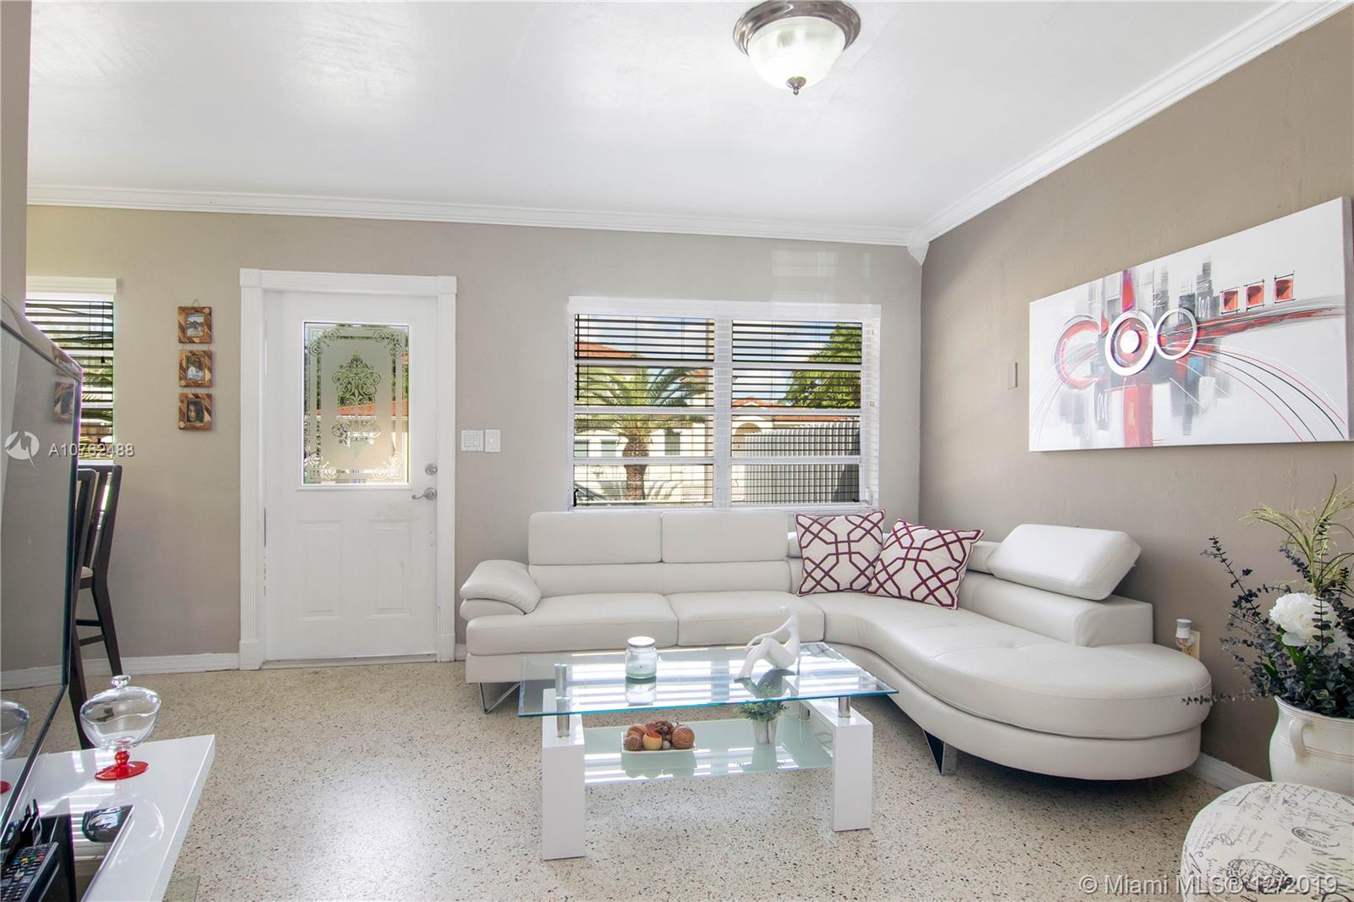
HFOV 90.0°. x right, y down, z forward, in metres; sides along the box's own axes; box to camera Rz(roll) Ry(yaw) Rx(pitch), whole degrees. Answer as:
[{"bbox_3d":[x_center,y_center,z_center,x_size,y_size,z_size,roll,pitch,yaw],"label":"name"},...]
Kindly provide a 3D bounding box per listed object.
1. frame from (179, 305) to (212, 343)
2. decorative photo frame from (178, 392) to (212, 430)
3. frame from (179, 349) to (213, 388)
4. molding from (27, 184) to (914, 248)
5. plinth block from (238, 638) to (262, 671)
[{"bbox_3d":[-2.550,-0.664,3.591,0.162,0.196,0.020,0,0,-9],"label":"frame"},{"bbox_3d":[-2.548,-0.208,3.591,0.160,0.196,0.020,0,0,-9],"label":"decorative photo frame"},{"bbox_3d":[-2.547,-0.434,3.591,0.158,0.197,0.020,0,0,-9],"label":"frame"},{"bbox_3d":[-0.940,-1.306,3.808,4.868,0.080,0.080,0,0,-9],"label":"molding"},{"bbox_3d":[-2.283,1.089,3.630,0.105,0.168,0.028,0,1,-8],"label":"plinth block"}]

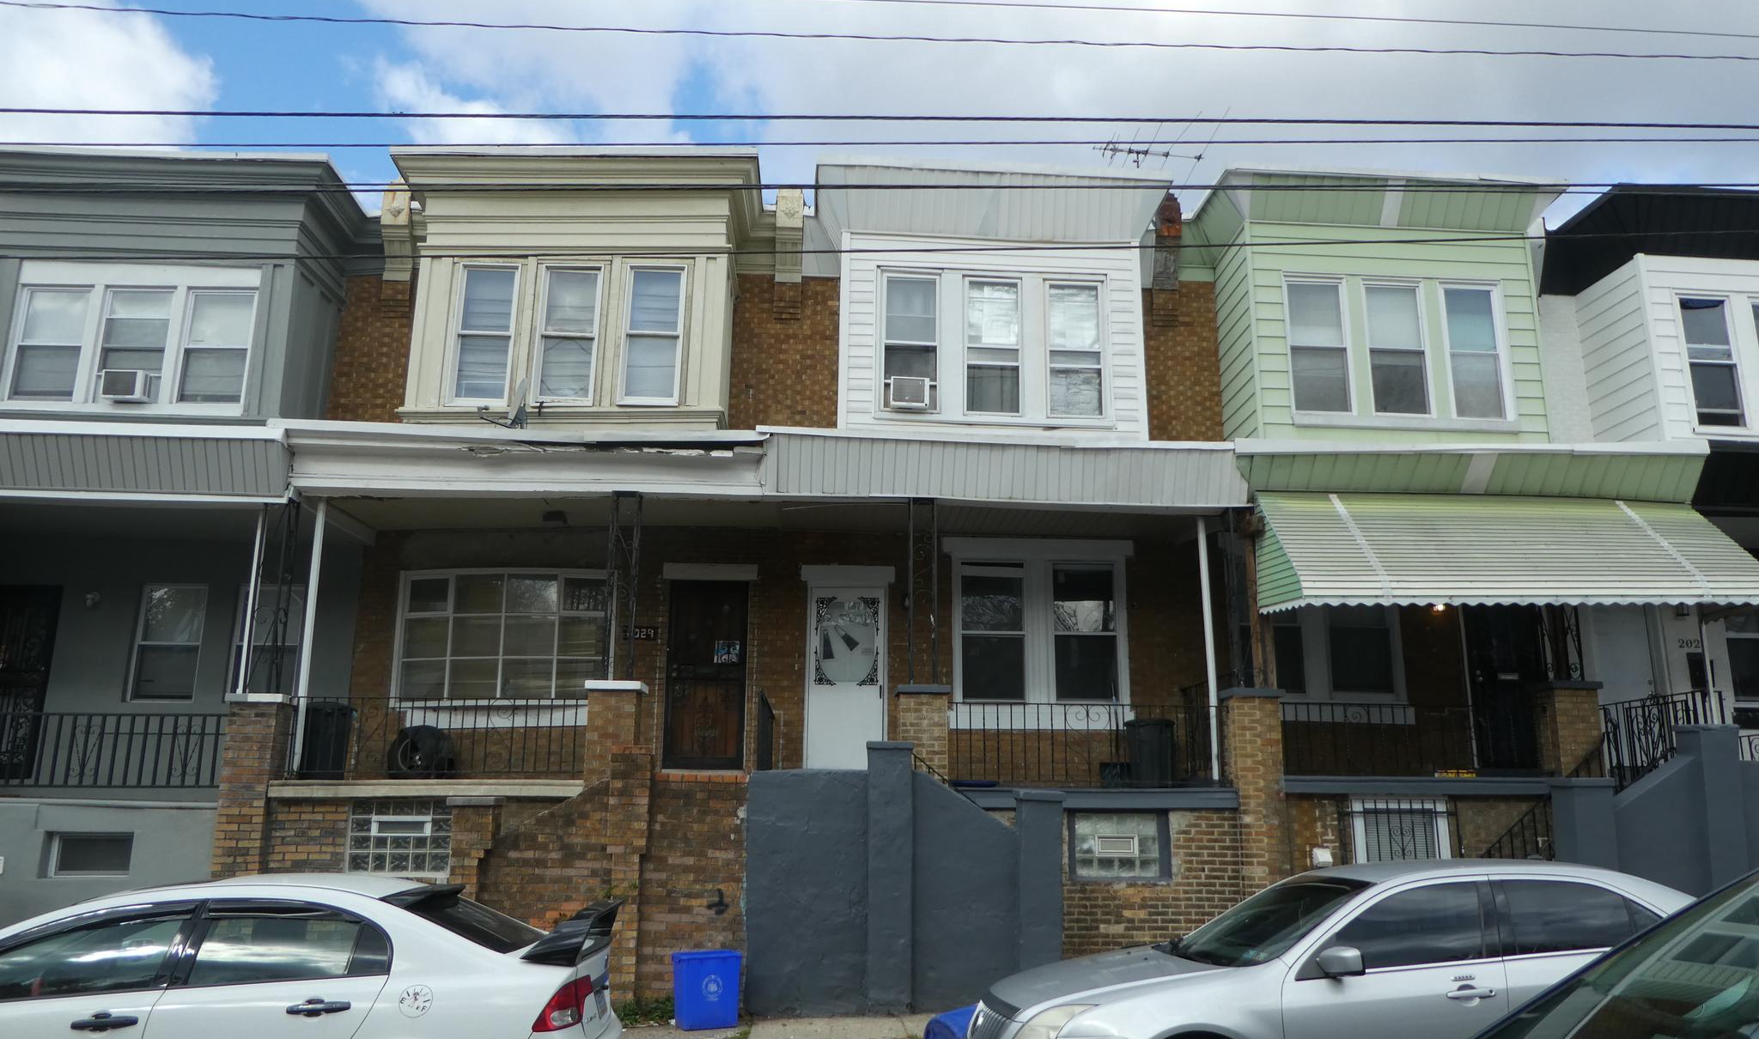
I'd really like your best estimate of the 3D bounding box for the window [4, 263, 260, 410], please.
[{"bbox_3d":[-7.755,-1.893,12.675,2.409,1.603,0.160,1,-13,-4],"label":"window"}]

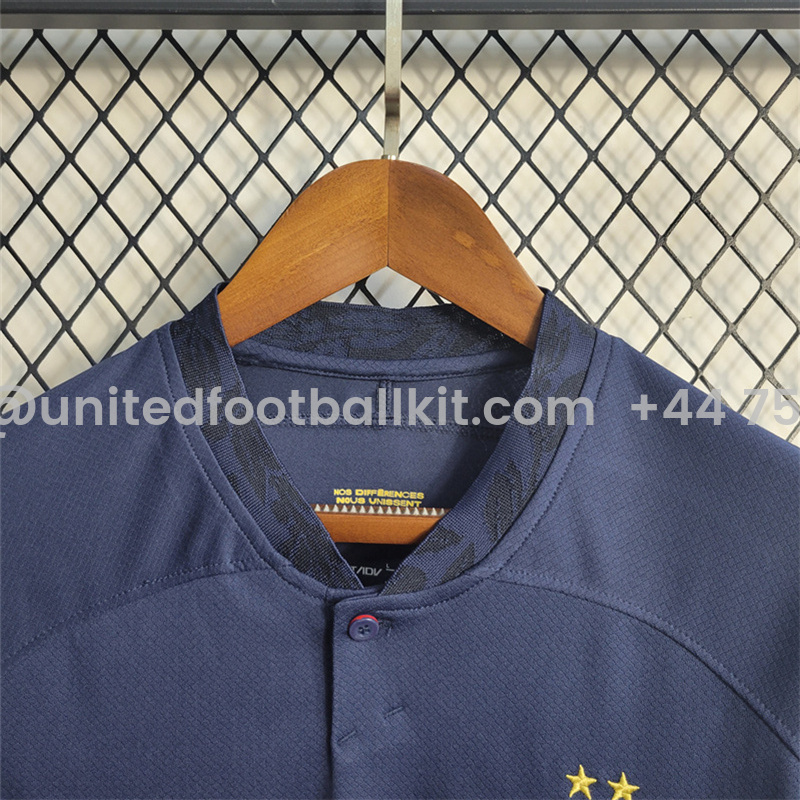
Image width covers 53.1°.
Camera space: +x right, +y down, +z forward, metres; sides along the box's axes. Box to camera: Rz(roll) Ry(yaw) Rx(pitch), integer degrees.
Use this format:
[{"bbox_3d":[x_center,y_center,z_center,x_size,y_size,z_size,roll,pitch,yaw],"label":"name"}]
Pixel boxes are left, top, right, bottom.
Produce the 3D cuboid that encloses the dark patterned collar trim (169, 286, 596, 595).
[{"bbox_3d":[-0.008,0.014,0.362,0.188,0.134,0.070,0,-1,0],"label":"dark patterned collar trim"}]

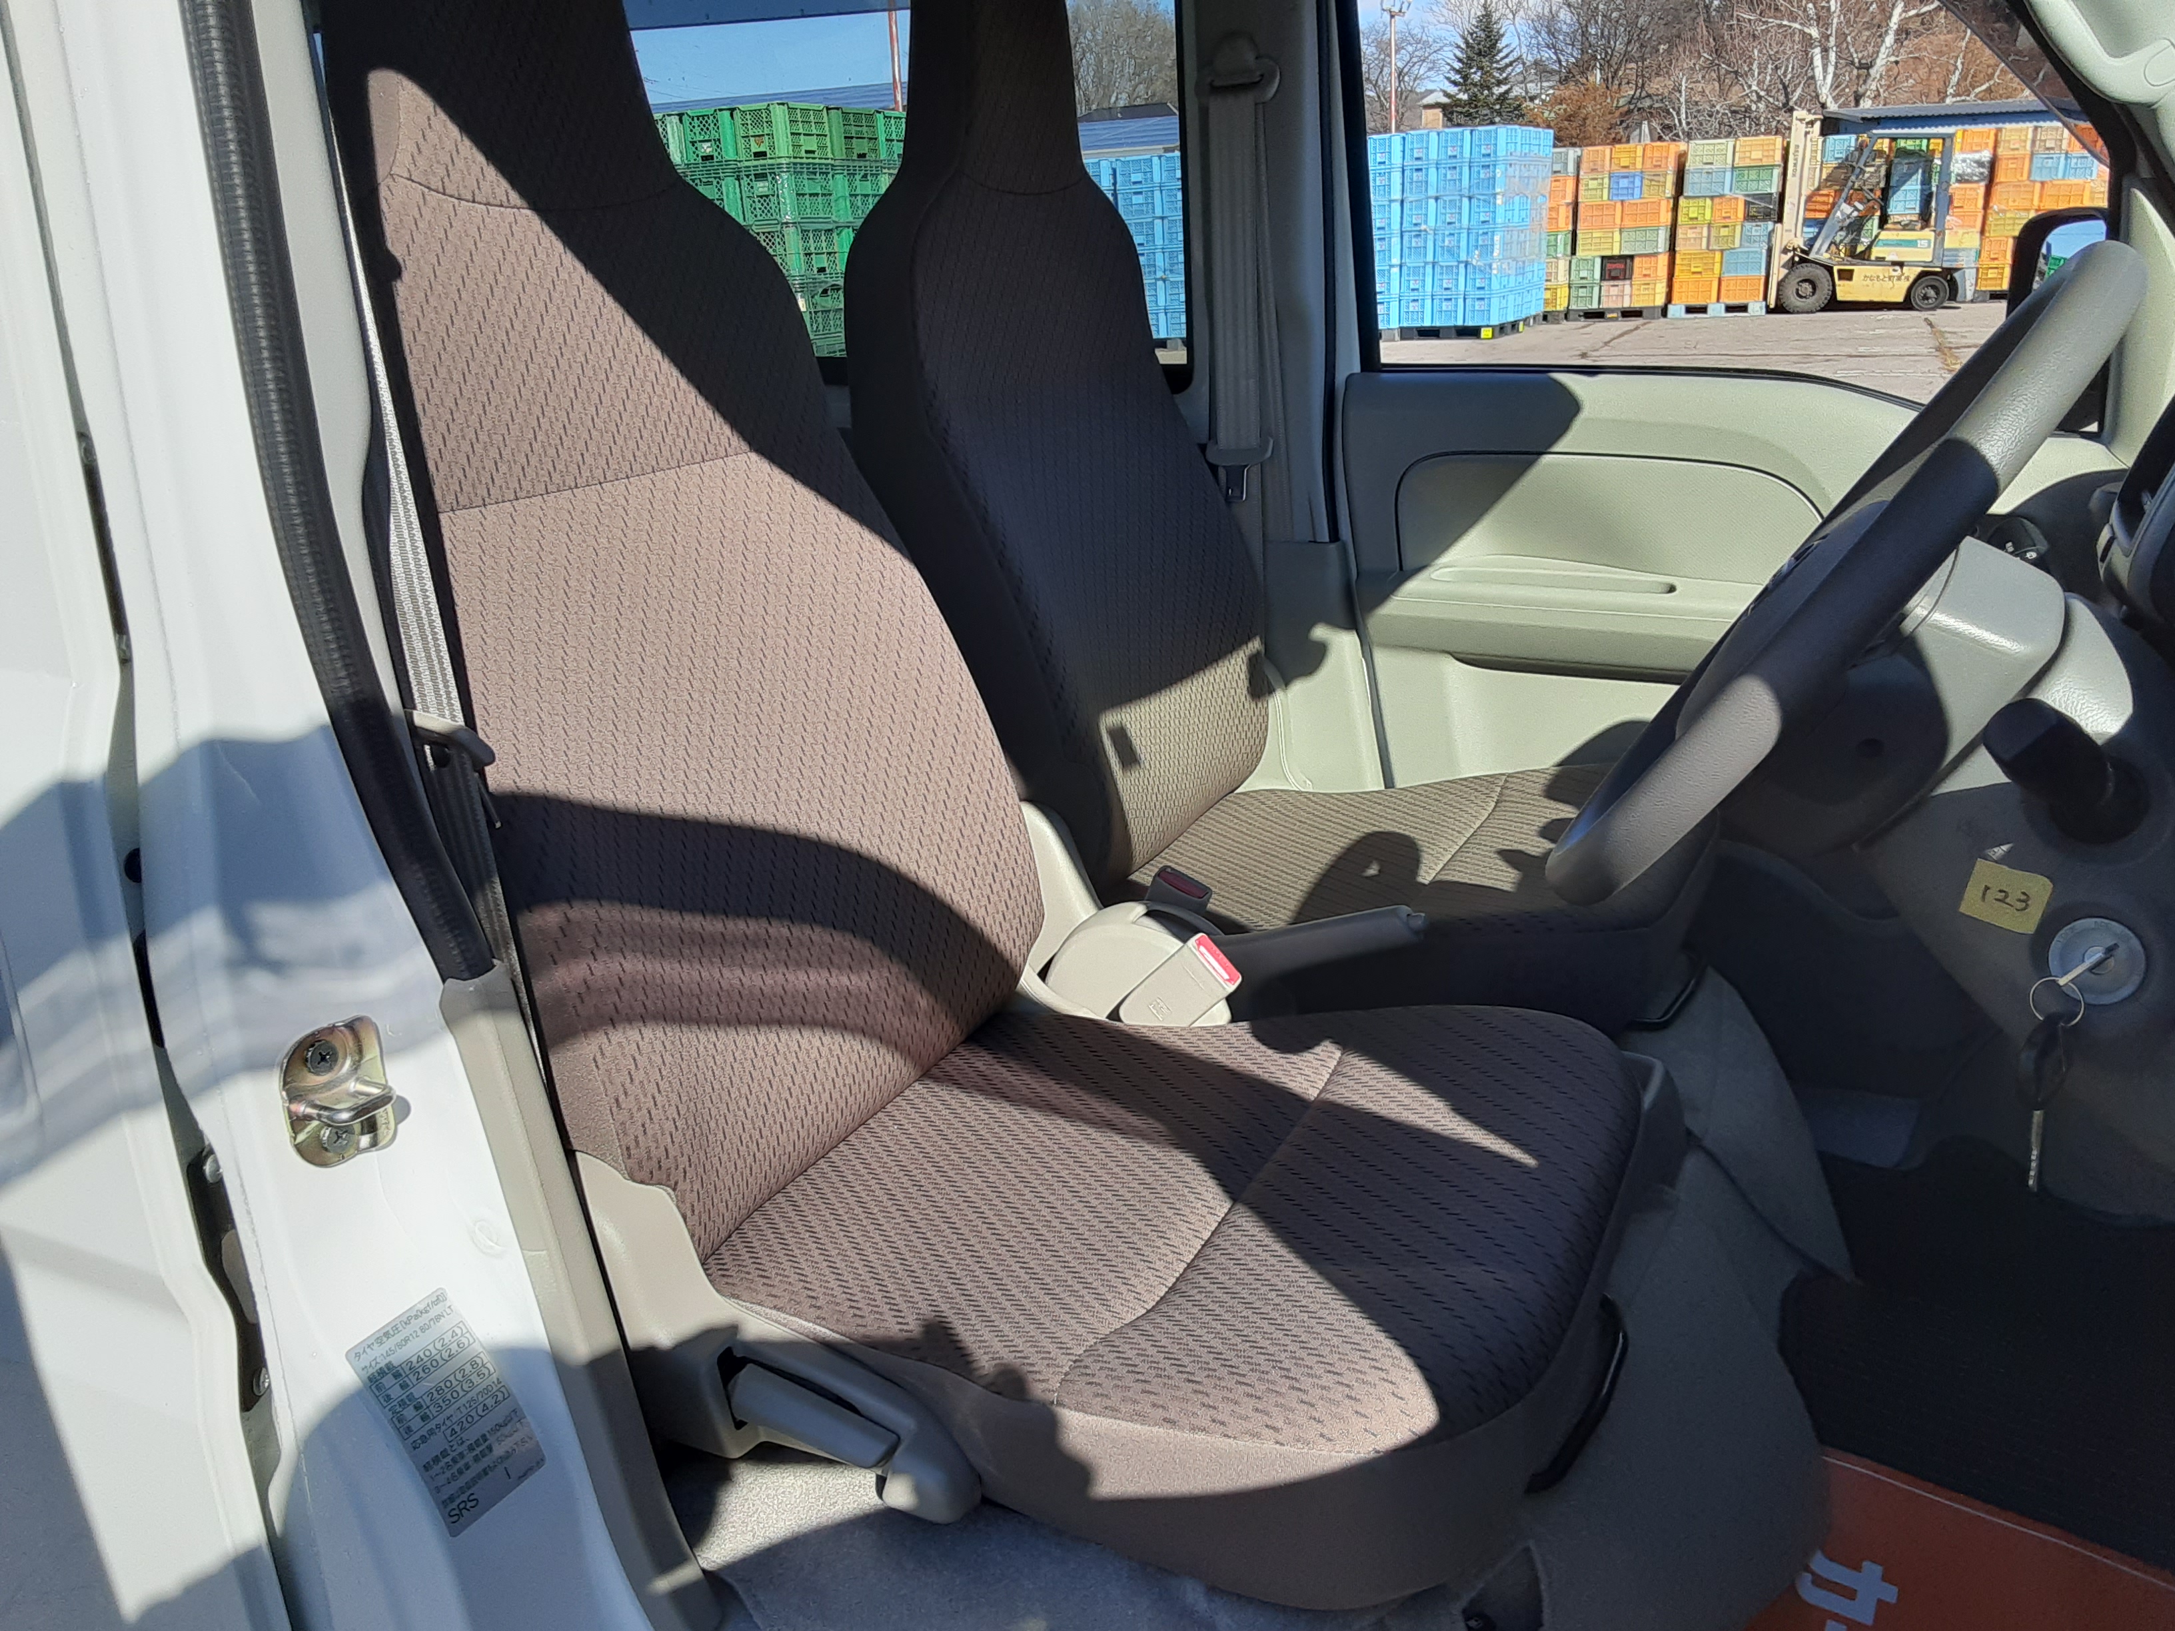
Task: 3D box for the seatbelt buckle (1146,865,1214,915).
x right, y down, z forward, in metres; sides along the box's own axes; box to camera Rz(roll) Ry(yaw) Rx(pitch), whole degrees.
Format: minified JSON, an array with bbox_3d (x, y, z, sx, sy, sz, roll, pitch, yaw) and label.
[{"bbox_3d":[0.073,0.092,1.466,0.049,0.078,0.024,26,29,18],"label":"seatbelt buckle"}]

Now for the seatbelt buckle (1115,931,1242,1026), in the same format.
[{"bbox_3d":[0.072,0.140,1.328,0.050,0.090,0.026,48,34,5],"label":"seatbelt buckle"}]

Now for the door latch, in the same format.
[{"bbox_3d":[-0.373,0.148,0.872,0.034,0.071,0.061,9,23,26],"label":"door latch"}]

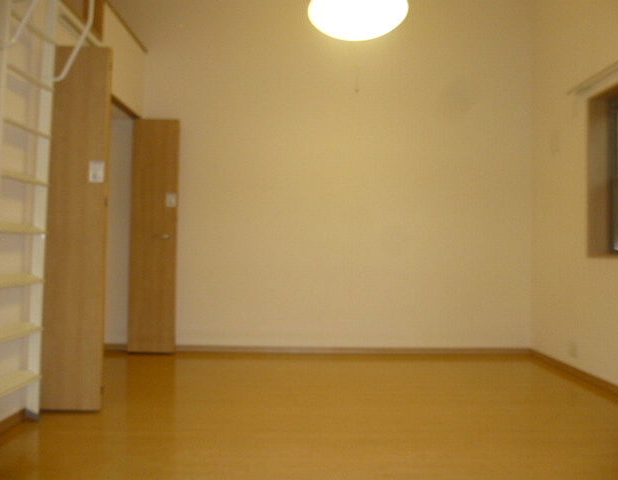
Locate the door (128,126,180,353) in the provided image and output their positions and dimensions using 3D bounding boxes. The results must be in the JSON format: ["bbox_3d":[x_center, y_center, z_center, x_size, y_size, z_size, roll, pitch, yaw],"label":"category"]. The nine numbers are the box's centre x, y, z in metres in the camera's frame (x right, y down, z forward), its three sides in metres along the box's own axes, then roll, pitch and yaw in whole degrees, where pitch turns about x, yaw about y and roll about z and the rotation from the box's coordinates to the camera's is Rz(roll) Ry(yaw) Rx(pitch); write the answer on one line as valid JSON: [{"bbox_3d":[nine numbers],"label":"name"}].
[{"bbox_3d":[-1.343,-0.031,4.040,0.405,2.020,0.050,1,-1,0],"label":"door"}]

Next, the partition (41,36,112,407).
[{"bbox_3d":[-1.330,-0.062,2.590,0.385,2.020,0.055,1,-1,0],"label":"partition"}]

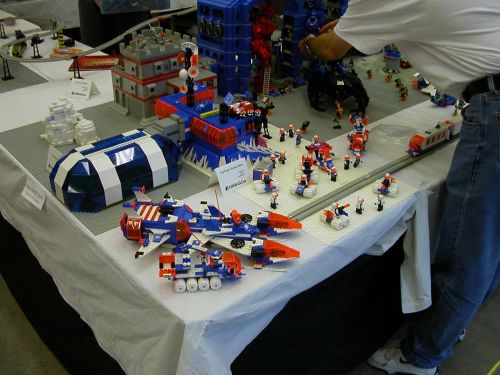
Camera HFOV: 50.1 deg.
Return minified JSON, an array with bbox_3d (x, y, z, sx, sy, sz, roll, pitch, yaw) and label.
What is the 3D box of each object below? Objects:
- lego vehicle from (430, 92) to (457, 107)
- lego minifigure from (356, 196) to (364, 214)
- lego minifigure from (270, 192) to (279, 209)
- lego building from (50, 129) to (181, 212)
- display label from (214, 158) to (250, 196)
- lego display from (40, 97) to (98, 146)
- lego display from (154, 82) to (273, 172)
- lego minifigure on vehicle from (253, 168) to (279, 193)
[{"bbox_3d":[0.738,-0.346,2.031,0.070,0.050,0.085,-24,40,-36],"label":"lego vehicle"},{"bbox_3d":[0.286,0.044,1.374,0.018,0.045,0.022,-24,40,-36],"label":"lego minifigure"},{"bbox_3d":[0.063,0.032,1.372,0.019,0.044,0.026,19,35,30],"label":"lego minifigure"},{"bbox_3d":[-0.366,-0.070,1.475,0.350,0.120,0.212,-24,37,-34],"label":"lego building"},{"bbox_3d":[-0.056,-0.032,1.458,0.102,0.069,0.064,-24,38,-35],"label":"display label"},{"bbox_3d":[-0.577,-0.221,1.680,0.130,0.135,0.125,-24,40,-36],"label":"lego display"},{"bbox_3d":[-0.124,-0.191,1.656,0.232,0.145,0.344,-24,37,-34],"label":"lego display"},{"bbox_3d":[0.043,-0.015,1.446,0.058,0.052,0.046,-8,31,-13],"label":"lego minifigure on vehicle"}]

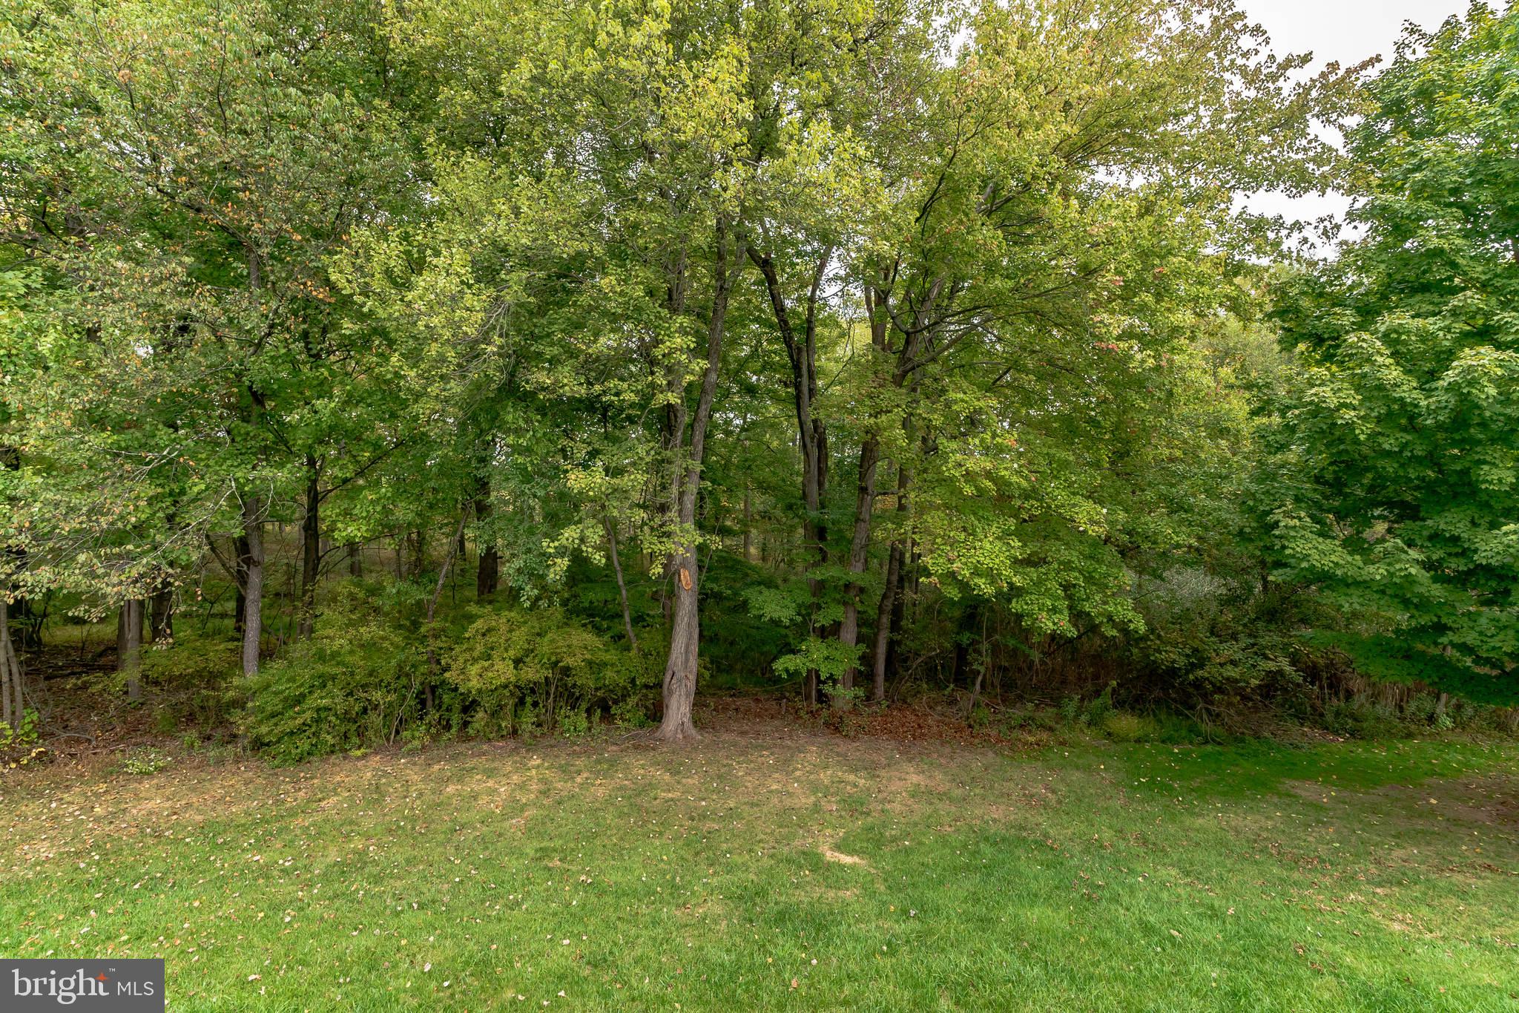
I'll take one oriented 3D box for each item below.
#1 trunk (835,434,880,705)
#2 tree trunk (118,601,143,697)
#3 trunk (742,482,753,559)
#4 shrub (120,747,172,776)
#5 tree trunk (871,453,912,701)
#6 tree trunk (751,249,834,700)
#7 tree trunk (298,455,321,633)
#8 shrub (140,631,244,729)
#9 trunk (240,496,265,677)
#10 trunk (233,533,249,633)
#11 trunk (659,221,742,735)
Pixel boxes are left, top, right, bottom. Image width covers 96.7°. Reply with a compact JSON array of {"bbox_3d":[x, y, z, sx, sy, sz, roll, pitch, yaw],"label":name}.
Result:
[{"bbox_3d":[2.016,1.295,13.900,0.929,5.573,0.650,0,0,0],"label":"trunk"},{"bbox_3d":[-13.035,2.979,14.000,0.450,2.117,0.420,0,0,0],"label":"tree trunk"},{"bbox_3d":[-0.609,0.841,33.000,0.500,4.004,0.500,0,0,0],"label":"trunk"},{"bbox_3d":[-9.636,3.880,10.600,0.780,0.360,0.620,0,0,0],"label":"shrub"},{"bbox_3d":[2.772,1.473,14.200,0.874,5.194,0.600,0,0,0],"label":"tree trunk"},{"bbox_3d":[0.658,-0.734,14.400,1.747,9.571,1.000,0,0,0],"label":"tree trunk"},{"bbox_3d":[-11.996,1.219,18.000,0.601,5.096,0.500,0,0,0],"label":"tree trunk"},{"bbox_3d":[-11.118,3.389,13.200,1.900,1.700,1.500,0,0,0],"label":"shrub"},{"bbox_3d":[-10.362,1.820,13.800,0.420,4.077,0.400,0,0,0],"label":"trunk"},{"bbox_3d":[-15.351,2.356,20.000,0.492,3.165,0.450,0,0,0],"label":"trunk"},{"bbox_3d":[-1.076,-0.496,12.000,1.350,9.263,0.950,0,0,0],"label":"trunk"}]

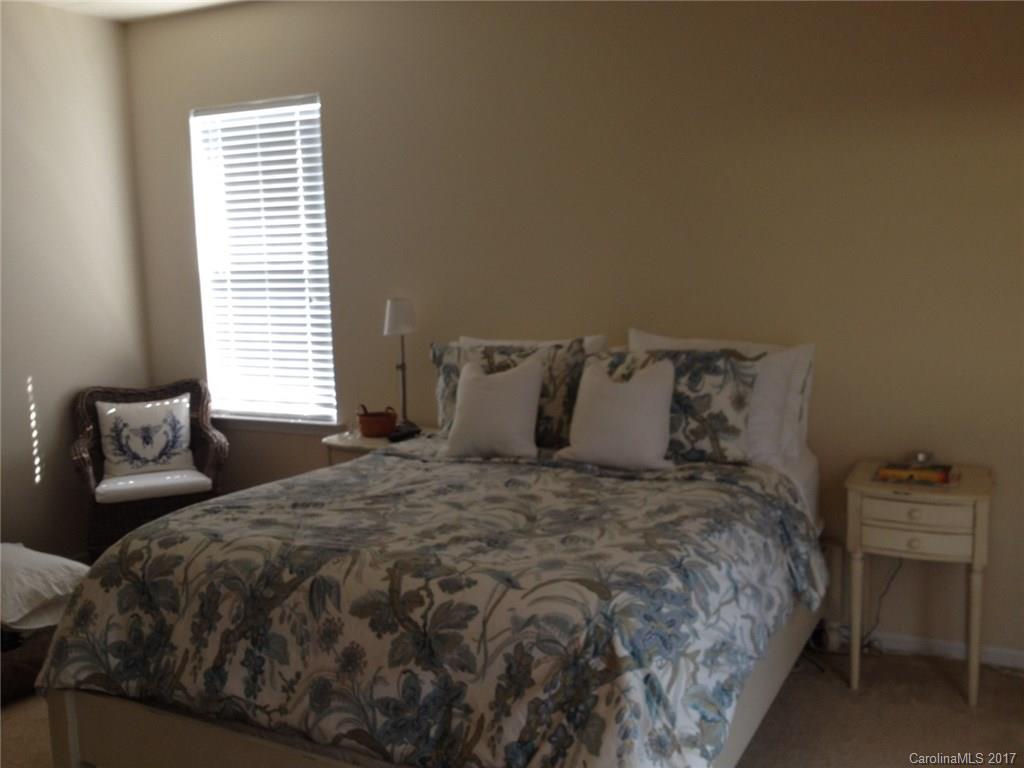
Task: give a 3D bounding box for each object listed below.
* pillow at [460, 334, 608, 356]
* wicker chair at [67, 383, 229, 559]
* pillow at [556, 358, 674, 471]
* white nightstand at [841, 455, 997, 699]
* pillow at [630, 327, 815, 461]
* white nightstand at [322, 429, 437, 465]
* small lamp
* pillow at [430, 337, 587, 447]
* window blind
[{"bbox_3d":[0.074,0.023,4.097,0.627,0.451,0.167,2,-7,27],"label":"pillow"},{"bbox_3d":[-1.608,0.513,4.688,0.647,0.931,0.608,-5,7,-23],"label":"wicker chair"},{"bbox_3d":[0.367,0.100,3.702,0.412,0.402,0.147,2,-7,27],"label":"pillow"},{"bbox_3d":[1.367,0.660,3.491,0.446,0.720,0.358,2,8,27],"label":"white nightstand"},{"bbox_3d":[0.734,0.046,3.725,0.657,0.461,0.186,2,-7,27],"label":"pillow"},{"bbox_3d":[-0.563,0.594,4.447,0.451,0.730,0.358,2,8,27],"label":"white nightstand"},{"bbox_3d":[-0.453,-0.056,4.271,0.157,0.583,0.157,-2,7,0],"label":"small lamp"},{"bbox_3d":[-0.028,0.038,3.993,0.647,0.441,0.167,2,-7,27],"label":"pillow"},{"bbox_3d":[-1.164,-0.553,4.840,0.774,1.470,0.059,2,8,27],"label":"window blind"}]

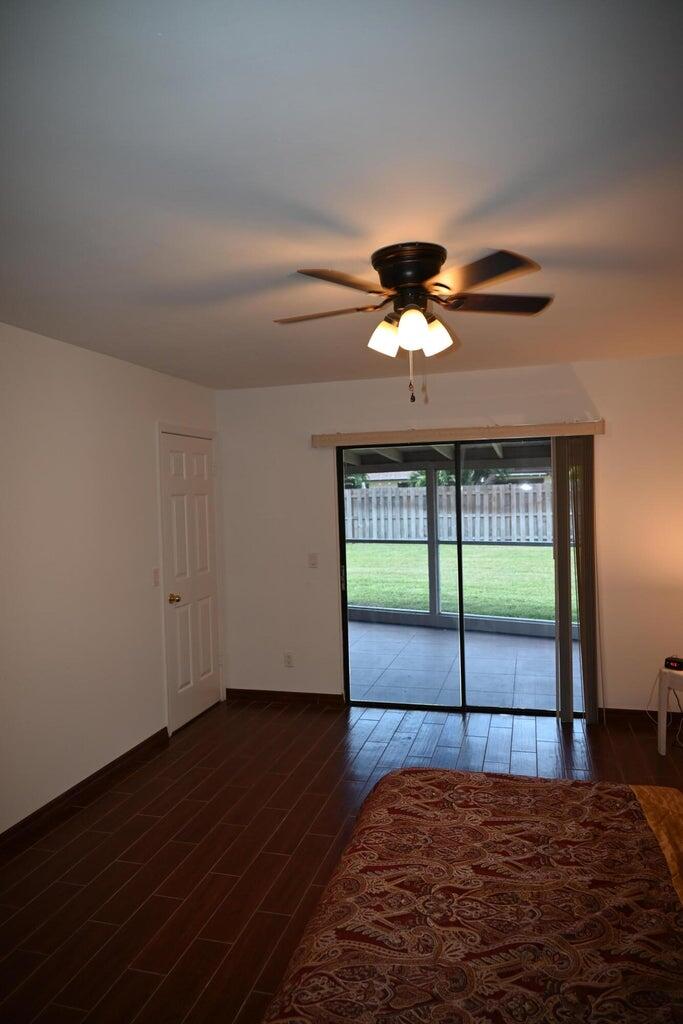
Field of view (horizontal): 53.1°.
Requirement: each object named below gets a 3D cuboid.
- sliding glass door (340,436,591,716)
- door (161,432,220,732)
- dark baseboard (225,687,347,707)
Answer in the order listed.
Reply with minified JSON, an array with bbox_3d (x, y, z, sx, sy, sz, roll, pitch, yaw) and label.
[{"bbox_3d":[0.875,0.468,4.923,1.797,1.945,0.090,-1,1,16],"label":"sliding glass door"},{"bbox_3d":[-1.092,0.470,4.944,0.040,2.030,0.780,-1,1,16],"label":"door"},{"bbox_3d":[-0.445,1.428,5.272,0.968,0.088,0.015,-1,1,16],"label":"dark baseboard"}]

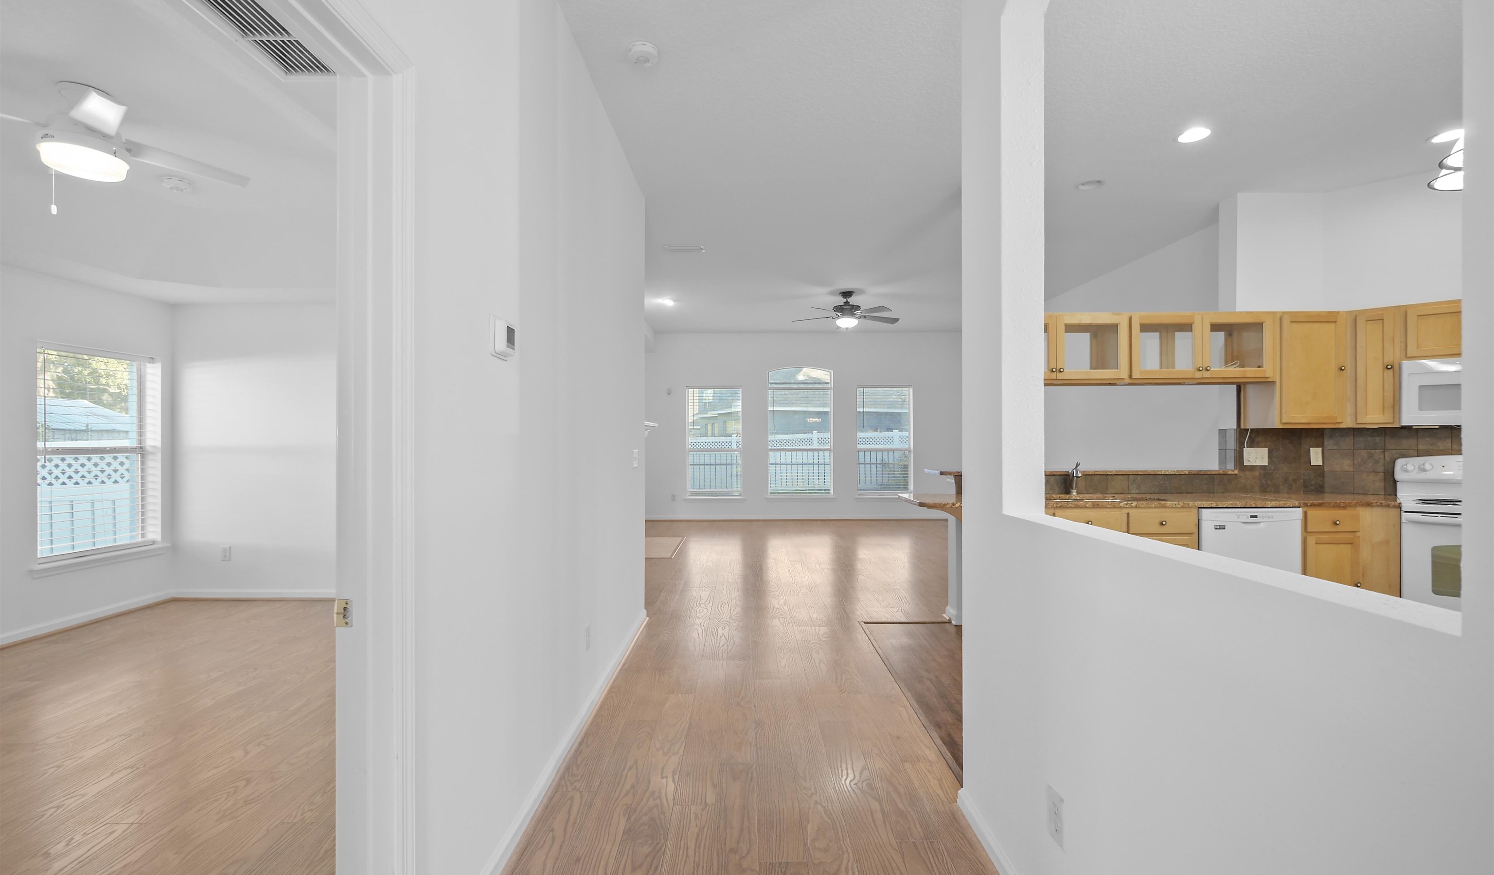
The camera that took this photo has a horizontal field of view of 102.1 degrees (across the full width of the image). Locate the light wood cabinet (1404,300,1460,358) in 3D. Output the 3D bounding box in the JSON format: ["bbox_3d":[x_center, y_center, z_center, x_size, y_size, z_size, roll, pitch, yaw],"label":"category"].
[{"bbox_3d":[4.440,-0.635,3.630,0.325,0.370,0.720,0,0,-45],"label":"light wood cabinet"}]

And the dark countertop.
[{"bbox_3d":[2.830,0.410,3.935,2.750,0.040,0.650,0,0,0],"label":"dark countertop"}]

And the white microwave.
[{"bbox_3d":[4.384,-0.274,3.546,0.760,0.400,0.400,-1,-1,45],"label":"white microwave"}]

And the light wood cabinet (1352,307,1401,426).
[{"bbox_3d":[4.059,-0.453,3.920,0.230,0.762,0.320,-1,-1,45],"label":"light wood cabinet"}]

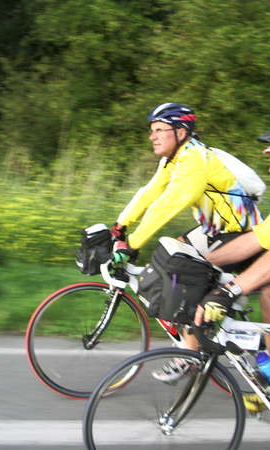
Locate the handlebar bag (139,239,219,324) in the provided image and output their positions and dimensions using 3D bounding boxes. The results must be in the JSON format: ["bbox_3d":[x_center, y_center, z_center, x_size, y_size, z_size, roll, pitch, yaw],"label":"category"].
[{"bbox_3d":[0.158,0.222,2.449,0.250,0.260,0.260,15,10,-10],"label":"handlebar bag"}]

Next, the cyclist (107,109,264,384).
[{"bbox_3d":[0.292,0.146,3.327,0.830,1.570,0.520,2,12,-5],"label":"cyclist"}]

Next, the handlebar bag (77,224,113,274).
[{"bbox_3d":[-0.223,0.132,3.282,0.175,0.230,0.210,6,12,-6],"label":"handlebar bag"}]

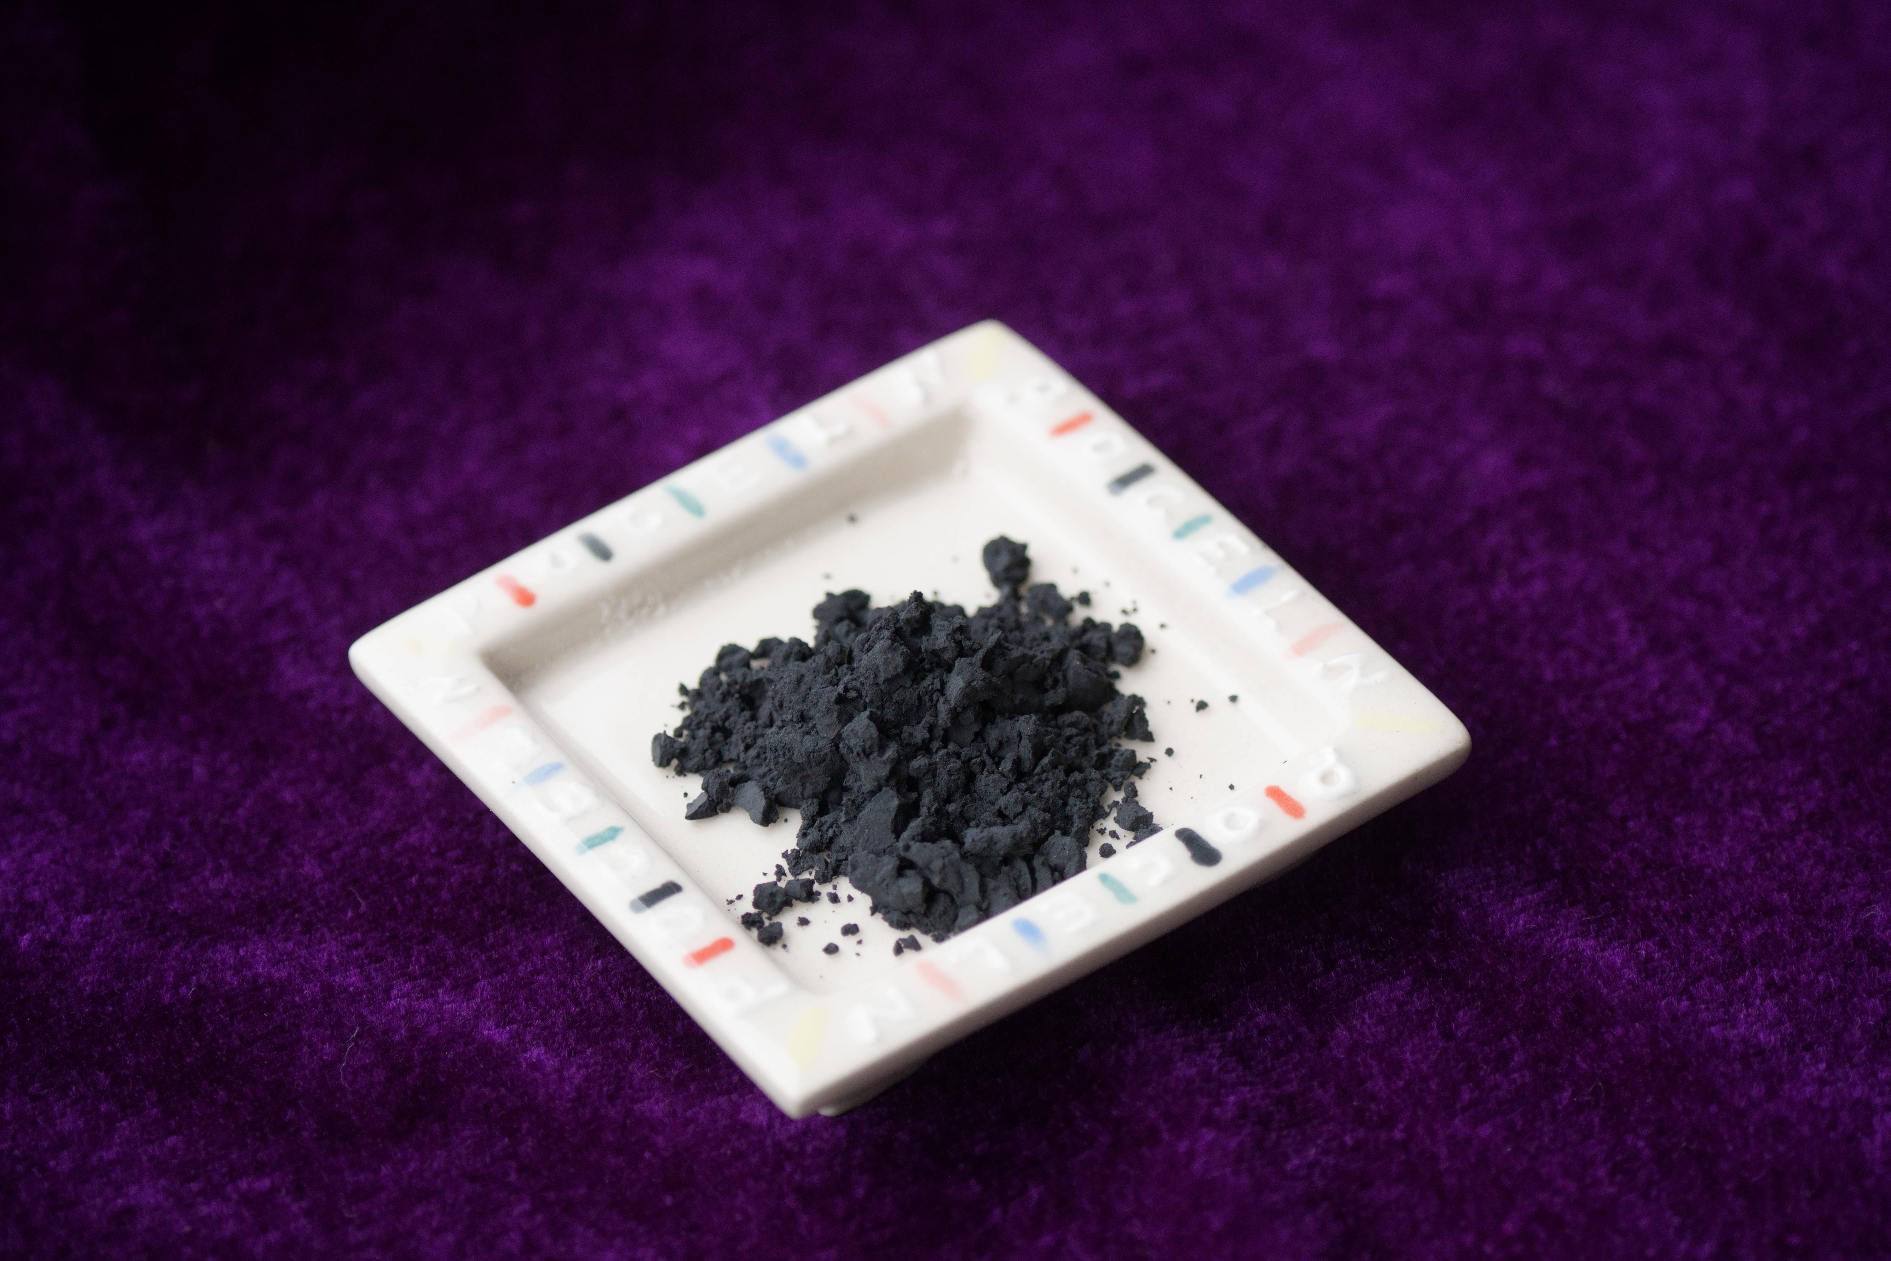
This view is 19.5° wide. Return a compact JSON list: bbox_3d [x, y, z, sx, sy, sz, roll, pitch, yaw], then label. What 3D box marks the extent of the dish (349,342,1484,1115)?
[{"bbox_3d":[-0.004,0.009,0.546,0.080,0.013,0.080,-27,47,-24],"label":"dish"}]

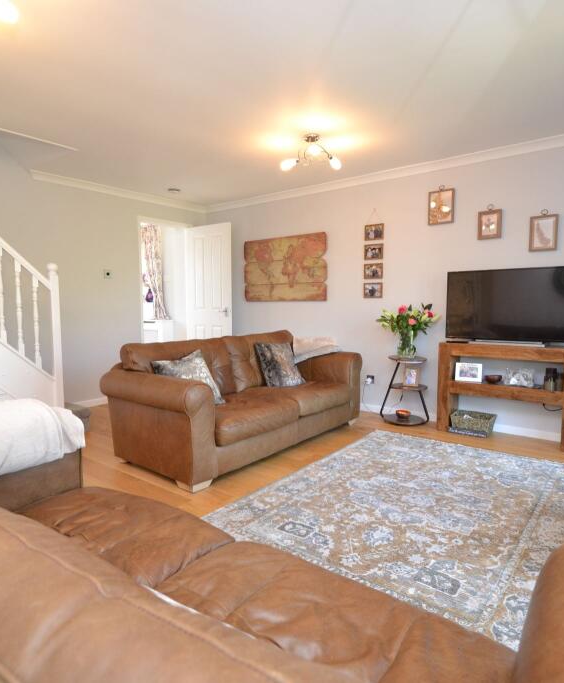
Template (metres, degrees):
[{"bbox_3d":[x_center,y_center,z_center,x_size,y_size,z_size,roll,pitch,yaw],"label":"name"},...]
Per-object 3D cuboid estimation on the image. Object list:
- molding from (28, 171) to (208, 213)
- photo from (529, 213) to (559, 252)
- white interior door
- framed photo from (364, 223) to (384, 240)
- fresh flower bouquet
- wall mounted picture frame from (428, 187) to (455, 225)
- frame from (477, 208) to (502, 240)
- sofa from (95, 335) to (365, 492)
[{"bbox_3d":[-1.607,-1.592,4.654,0.070,0.070,2.051,4,6,37],"label":"molding"},{"bbox_3d":[1.981,-0.825,3.231,0.184,0.269,0.020,4,6,37],"label":"photo"},{"bbox_3d":[-0.880,-0.392,5.209,0.682,2.004,0.040,3,6,31],"label":"white interior door"},{"bbox_3d":[0.887,-1.053,4.112,0.195,0.141,0.020,4,7,37],"label":"framed photo"},{"bbox_3d":[1.115,-0.102,3.804,0.530,0.490,0.420,4,7,38],"label":"fresh flower bouquet"},{"bbox_3d":[1.369,-1.161,3.669,0.216,0.296,0.020,4,6,37],"label":"wall mounted picture frame"},{"bbox_3d":[1.707,-0.955,3.505,0.181,0.224,0.020,4,7,37],"label":"frame"},{"bbox_3d":[-0.243,0.372,3.538,0.952,0.827,2.145,4,7,38],"label":"sofa"}]

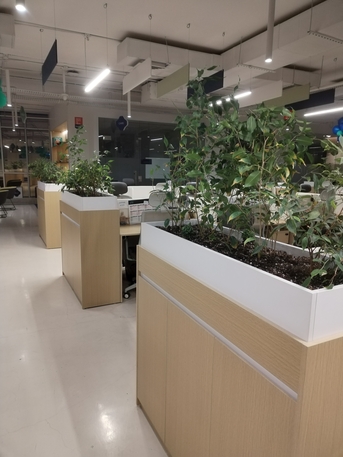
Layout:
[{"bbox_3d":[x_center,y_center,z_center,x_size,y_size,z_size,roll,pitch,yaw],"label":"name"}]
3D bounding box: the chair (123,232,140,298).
[{"bbox_3d":[-0.196,0.181,3.682,0.640,1.190,0.650,-3,10,-25],"label":"chair"}]

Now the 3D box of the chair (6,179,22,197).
[{"bbox_3d":[-6.025,-1.355,13.200,0.600,0.880,0.580,-3,10,-25],"label":"chair"}]

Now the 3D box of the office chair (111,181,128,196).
[{"bbox_3d":[-0.687,-0.030,4.833,0.640,1.210,0.640,-3,10,-25],"label":"office chair"}]

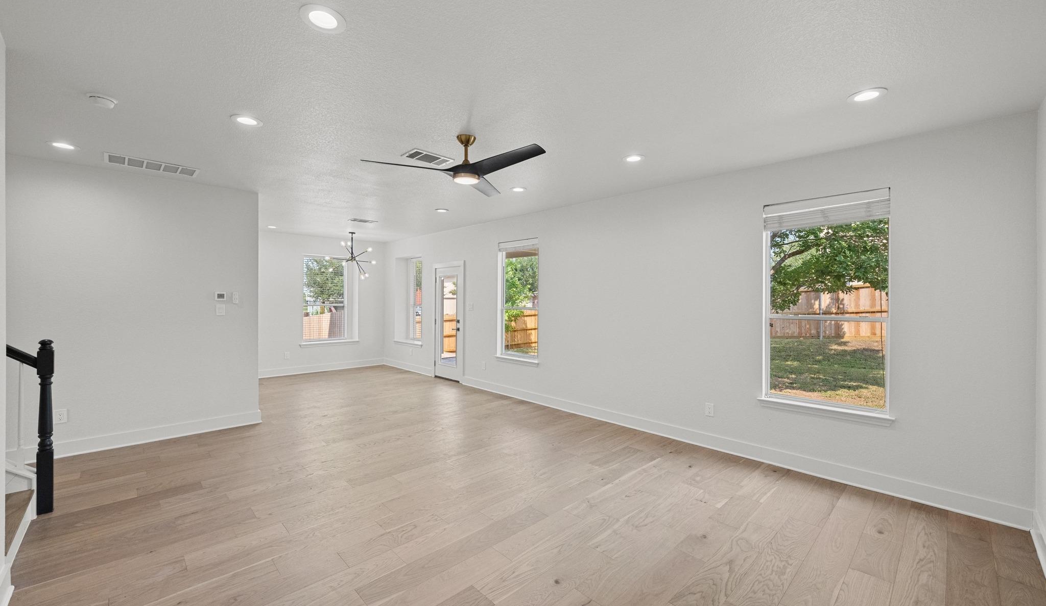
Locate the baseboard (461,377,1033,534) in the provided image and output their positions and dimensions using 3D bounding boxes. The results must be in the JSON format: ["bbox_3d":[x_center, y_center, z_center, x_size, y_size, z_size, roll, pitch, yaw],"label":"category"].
[{"bbox_3d":[1.125,1.380,4.820,0.022,0.133,6.151,0,1,-44],"label":"baseboard"}]

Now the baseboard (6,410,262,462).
[{"bbox_3d":[-3.799,1.356,4.164,1.905,0.133,0.020,0,1,-44],"label":"baseboard"}]

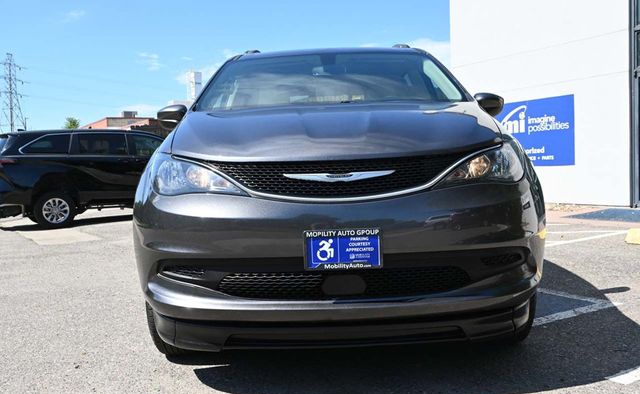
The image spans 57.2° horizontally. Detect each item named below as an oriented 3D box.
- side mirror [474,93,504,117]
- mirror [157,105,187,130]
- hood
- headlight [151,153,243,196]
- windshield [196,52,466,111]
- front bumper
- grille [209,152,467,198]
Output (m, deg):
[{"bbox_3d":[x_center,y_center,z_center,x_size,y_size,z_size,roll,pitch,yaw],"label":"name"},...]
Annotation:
[{"bbox_3d":[1.102,-0.606,3.819,0.230,0.170,0.180,-2,4,1],"label":"side mirror"},{"bbox_3d":[-0.952,-0.526,3.852,0.230,0.170,0.180,-2,4,1],"label":"mirror"},{"bbox_3d":[0.082,-0.338,2.940,1.620,0.330,1.080,-2,4,1],"label":"hood"},{"bbox_3d":[-0.556,-0.093,2.641,0.515,0.200,0.430,-2,4,1],"label":"headlight"},{"bbox_3d":[0.080,-0.744,3.797,1.640,0.480,0.850,-2,4,1],"label":"windshield"},{"bbox_3d":[0.102,0.297,2.632,2.000,0.680,0.590,-2,4,1],"label":"front bumper"},{"bbox_3d":[0.084,-0.083,2.458,1.120,0.165,0.180,-2,4,1],"label":"grille"}]

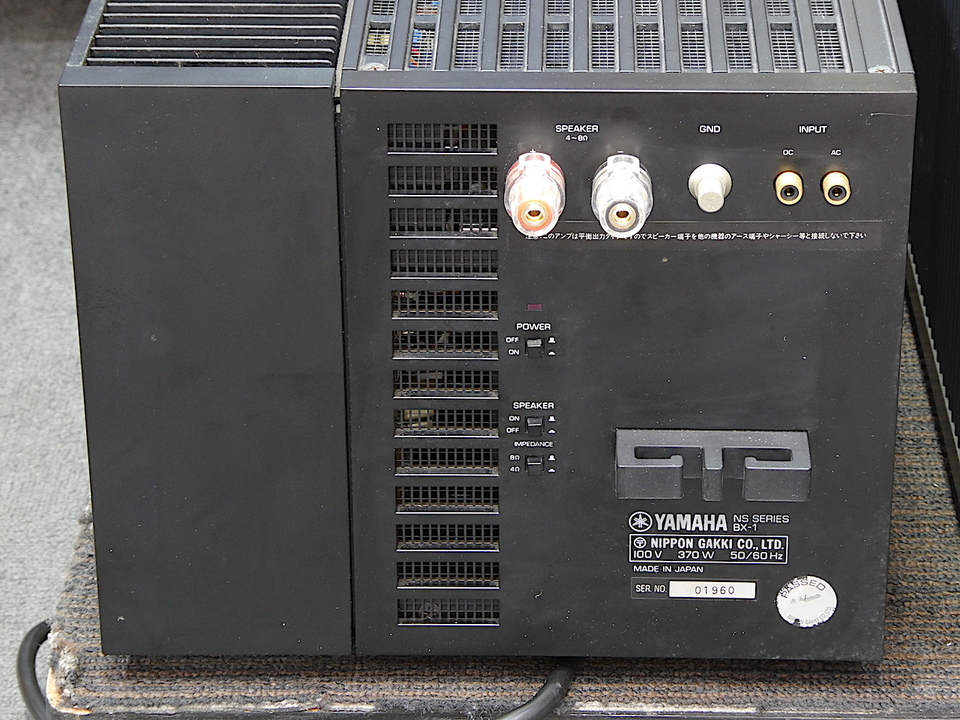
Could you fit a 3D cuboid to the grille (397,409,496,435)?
[{"bbox_3d":[-0.011,0.020,0.968,0.034,0.010,0.005,0,26,2],"label":"grille"}]

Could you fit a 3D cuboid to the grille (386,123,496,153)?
[{"bbox_3d":[-0.012,-0.070,0.924,0.034,0.010,0.005,0,26,2],"label":"grille"}]

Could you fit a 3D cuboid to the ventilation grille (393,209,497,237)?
[{"bbox_3d":[-0.011,-0.044,0.937,0.034,0.010,0.005,0,26,2],"label":"ventilation grille"}]

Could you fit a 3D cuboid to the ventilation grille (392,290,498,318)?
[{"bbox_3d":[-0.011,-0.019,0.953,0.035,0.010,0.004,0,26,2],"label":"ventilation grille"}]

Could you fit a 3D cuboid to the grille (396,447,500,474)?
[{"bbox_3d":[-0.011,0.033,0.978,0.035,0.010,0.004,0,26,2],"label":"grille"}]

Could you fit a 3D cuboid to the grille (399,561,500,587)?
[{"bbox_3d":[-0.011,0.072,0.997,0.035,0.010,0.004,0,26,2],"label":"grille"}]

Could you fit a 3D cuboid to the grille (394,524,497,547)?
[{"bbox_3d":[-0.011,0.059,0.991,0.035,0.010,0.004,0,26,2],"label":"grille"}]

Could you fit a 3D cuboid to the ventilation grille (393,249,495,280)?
[{"bbox_3d":[-0.011,-0.032,0.943,0.034,0.010,0.005,0,26,2],"label":"ventilation grille"}]

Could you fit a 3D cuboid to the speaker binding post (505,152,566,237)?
[{"bbox_3d":[0.017,-0.051,0.921,0.019,0.019,0.025,0,26,2],"label":"speaker binding post"}]

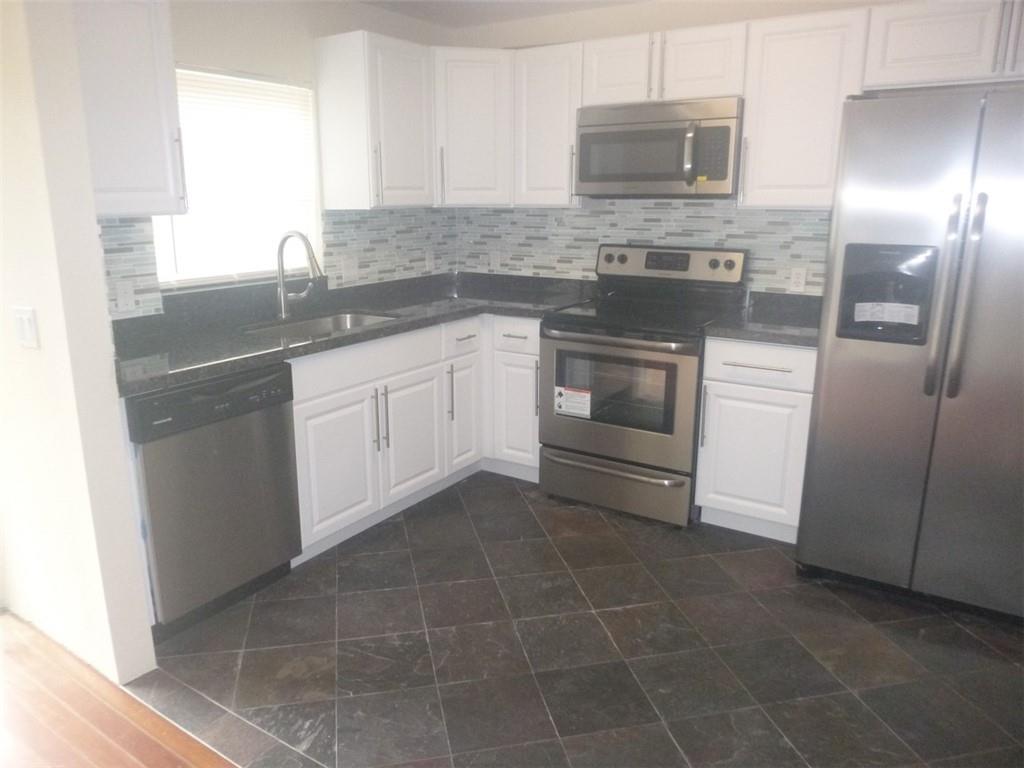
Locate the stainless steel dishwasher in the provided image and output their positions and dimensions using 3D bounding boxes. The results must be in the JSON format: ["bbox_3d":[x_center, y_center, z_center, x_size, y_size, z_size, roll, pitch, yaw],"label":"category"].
[{"bbox_3d":[-1.218,0.336,2.717,0.600,0.818,0.607,9,16,31],"label":"stainless steel dishwasher"}]

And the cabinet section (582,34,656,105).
[{"bbox_3d":[0.568,-1.453,3.494,0.384,0.285,0.270,9,17,32],"label":"cabinet section"}]

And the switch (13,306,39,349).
[{"bbox_3d":[-1.385,-0.161,2.099,0.117,0.115,0.010,9,17,31],"label":"switch"}]

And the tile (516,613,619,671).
[{"bbox_3d":[0.186,0.871,2.515,0.303,0.012,0.303,-3,14,-12],"label":"tile"}]

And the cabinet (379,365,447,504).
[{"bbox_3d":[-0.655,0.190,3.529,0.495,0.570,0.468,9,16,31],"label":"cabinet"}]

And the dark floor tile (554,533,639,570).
[{"bbox_3d":[0.347,0.700,3.117,0.298,0.010,0.298,-3,14,-12],"label":"dark floor tile"}]

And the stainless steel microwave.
[{"bbox_3d":[0.736,-1.099,3.518,0.761,0.406,0.405,9,17,31],"label":"stainless steel microwave"}]

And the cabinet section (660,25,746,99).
[{"bbox_3d":[0.890,-1.401,3.292,0.384,0.285,0.270,9,17,32],"label":"cabinet section"}]

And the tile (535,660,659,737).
[{"bbox_3d":[0.249,0.937,2.214,0.301,0.012,0.301,-3,14,-12],"label":"tile"}]

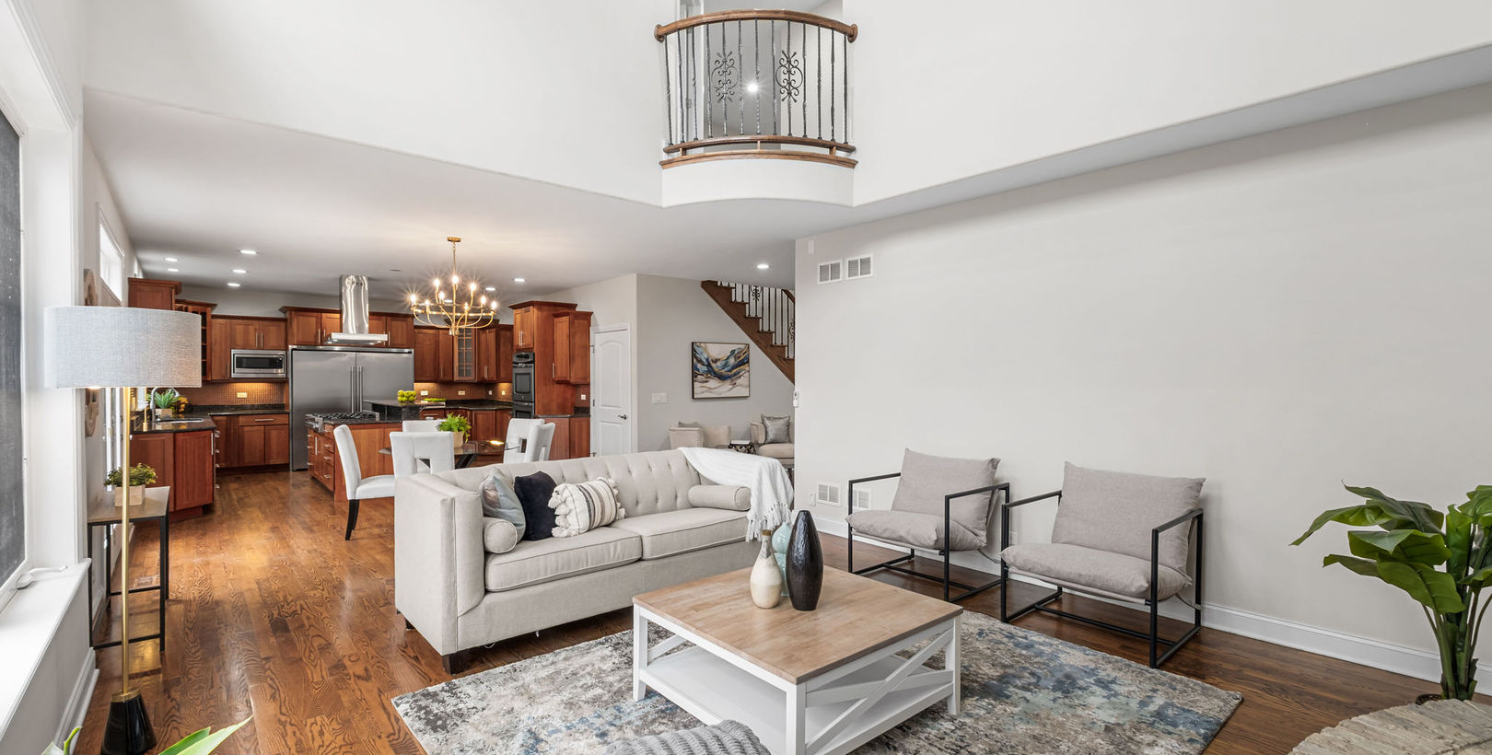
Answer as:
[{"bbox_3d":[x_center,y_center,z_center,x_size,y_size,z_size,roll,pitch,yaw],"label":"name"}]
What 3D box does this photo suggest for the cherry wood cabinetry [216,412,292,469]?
[{"bbox_3d":[-7.412,0.936,9.353,0.820,0.838,0.620,0,0,-42],"label":"cherry wood cabinetry"}]

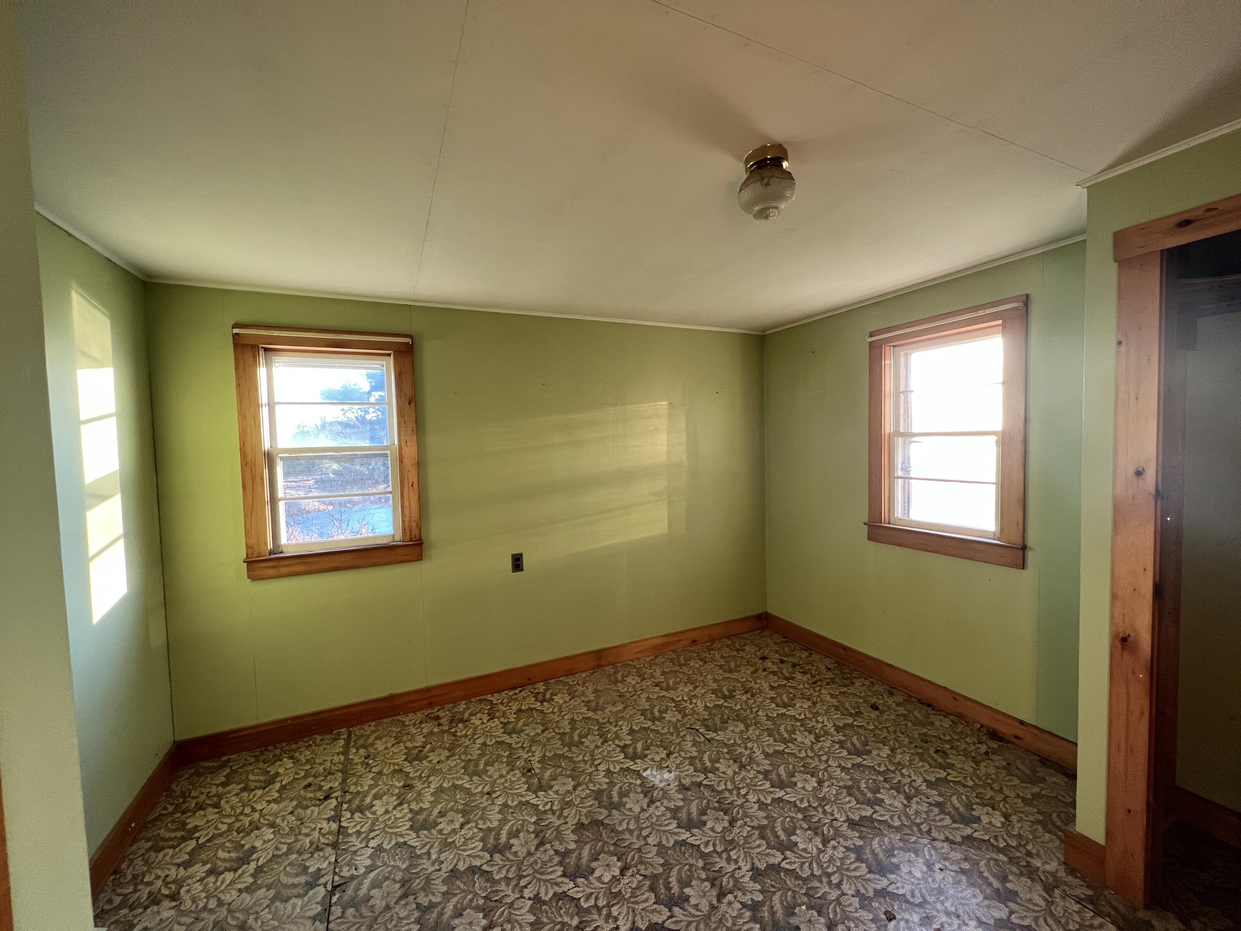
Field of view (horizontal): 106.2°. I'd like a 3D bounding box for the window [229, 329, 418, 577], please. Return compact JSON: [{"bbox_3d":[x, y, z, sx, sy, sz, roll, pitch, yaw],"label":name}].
[{"bbox_3d":[-1.526,-0.075,2.495,0.815,1.272,0.120,-2,3,-24],"label":"window"}]

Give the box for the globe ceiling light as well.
[{"bbox_3d":[0.442,-0.842,1.408,0.166,0.167,0.166,-1,2,0],"label":"globe ceiling light"}]

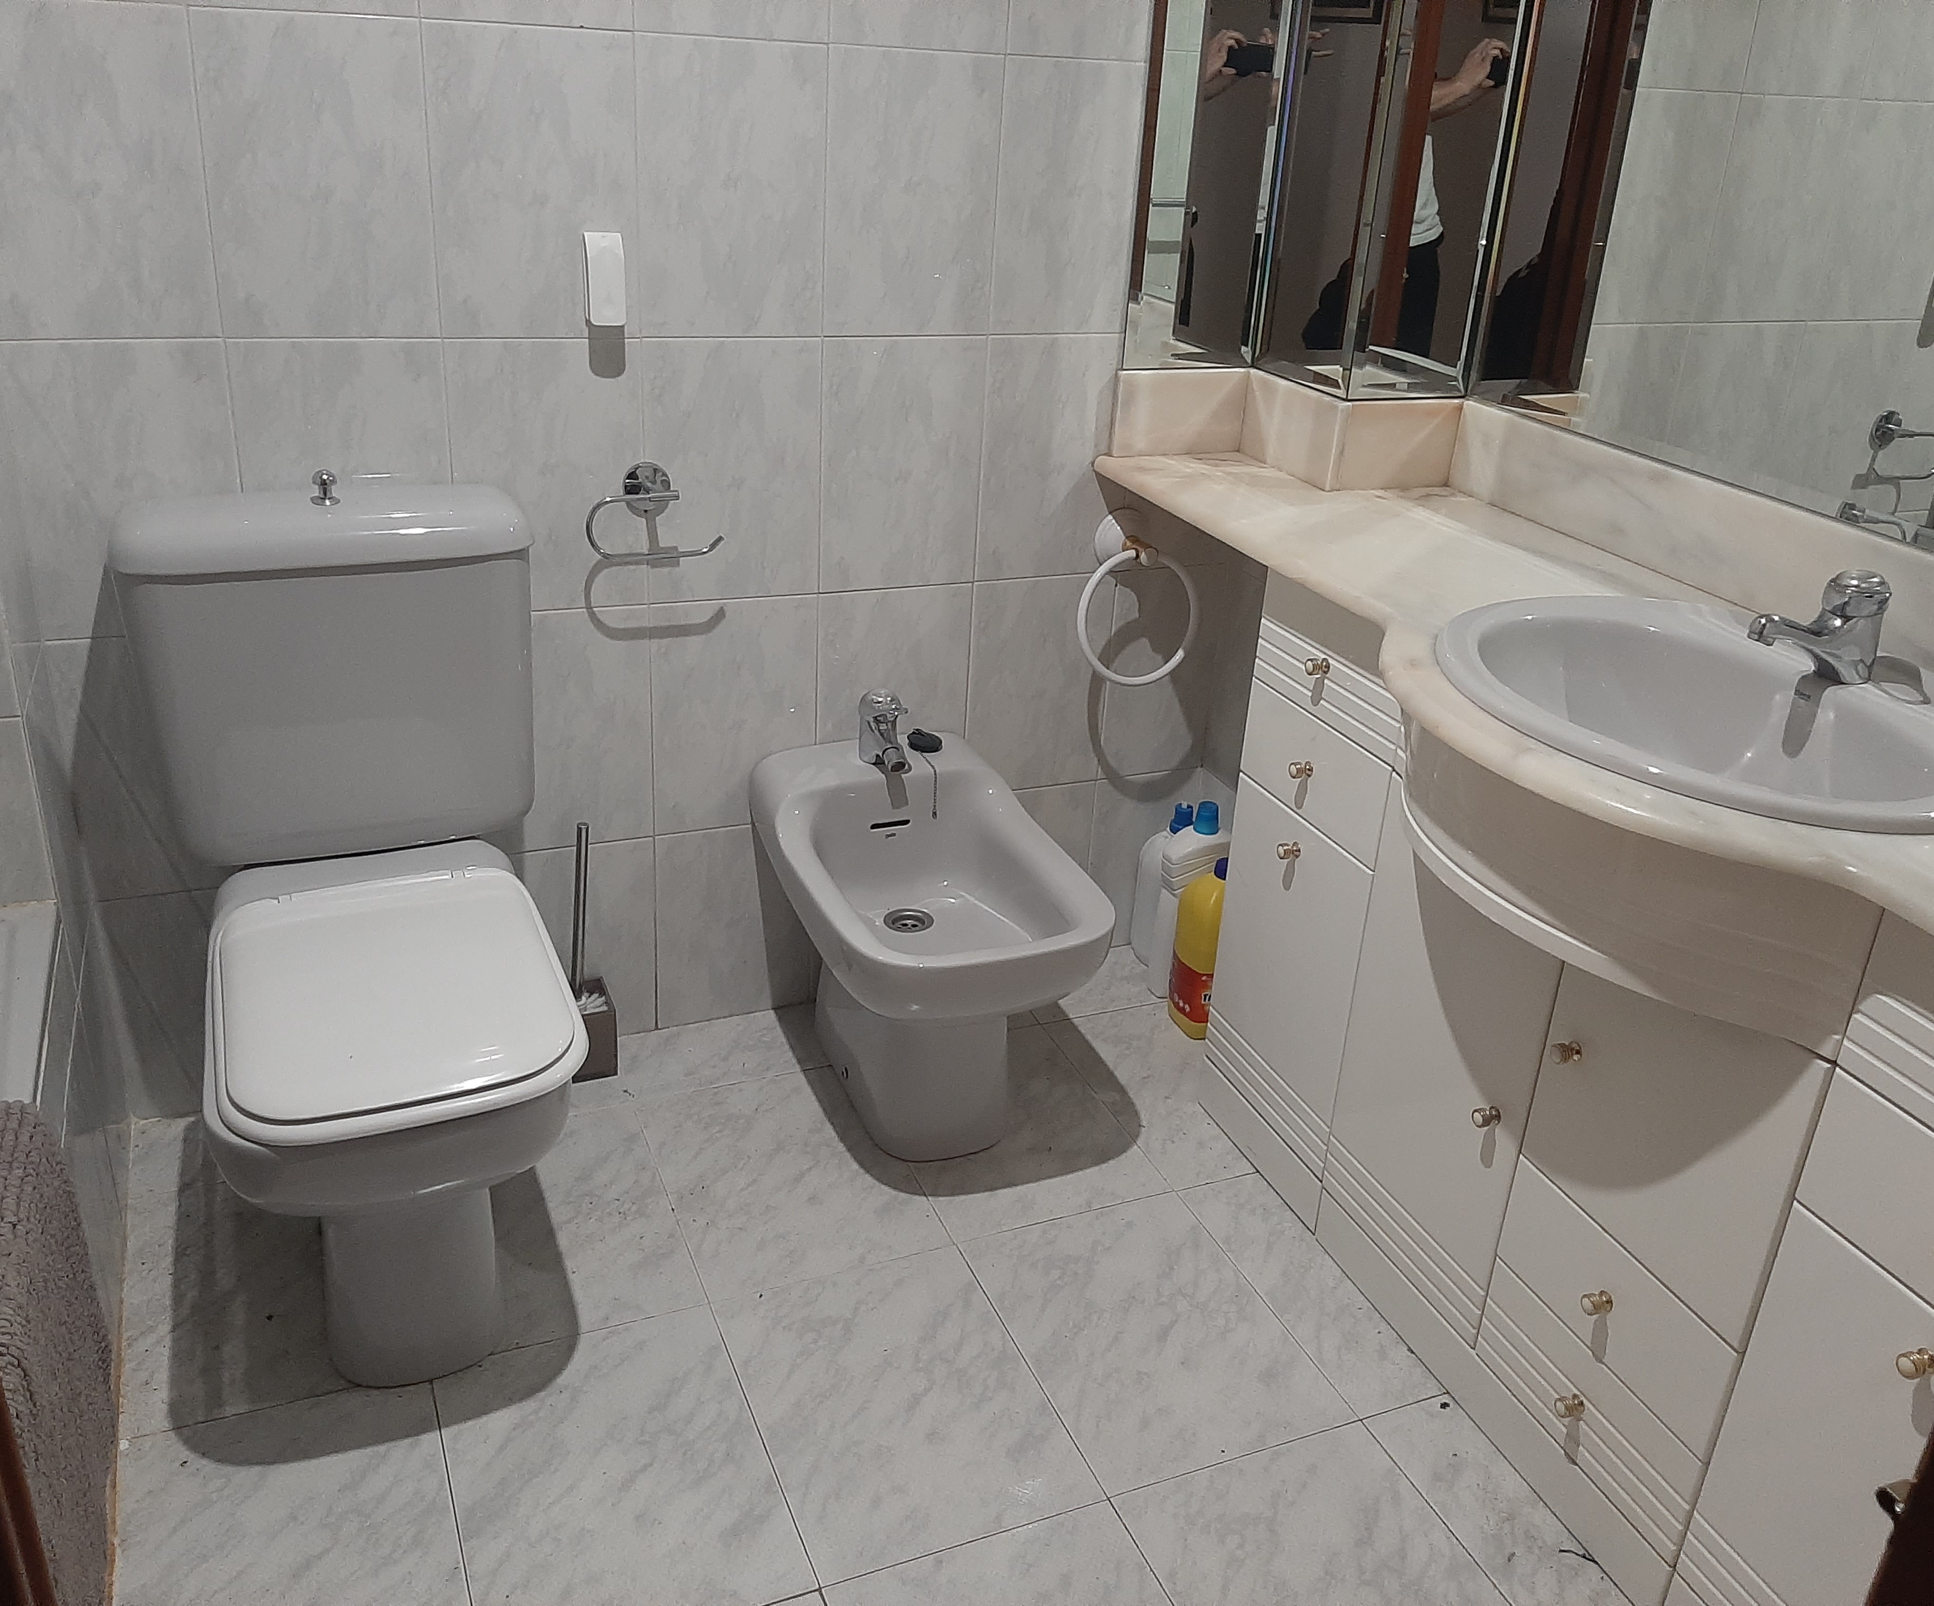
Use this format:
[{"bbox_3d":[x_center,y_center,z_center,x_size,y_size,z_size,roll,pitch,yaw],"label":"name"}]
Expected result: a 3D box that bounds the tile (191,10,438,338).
[{"bbox_3d":[-0.691,-0.663,1.719,0.228,0.331,0.010,-8,27,-23],"label":"tile"}]

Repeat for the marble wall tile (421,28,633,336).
[{"bbox_3d":[-0.479,-0.684,1.789,0.225,0.327,0.010,-7,27,-22],"label":"marble wall tile"}]

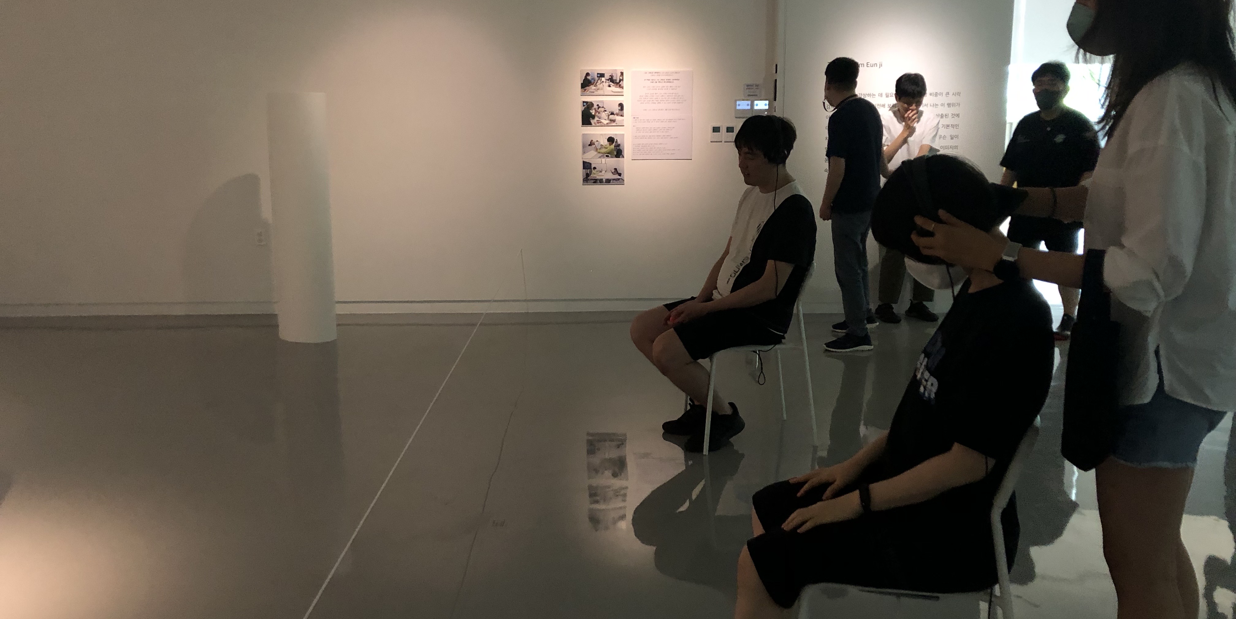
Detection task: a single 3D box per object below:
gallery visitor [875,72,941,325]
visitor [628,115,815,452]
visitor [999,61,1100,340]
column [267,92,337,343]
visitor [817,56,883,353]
[{"bbox_3d":[1.993,-0.759,6.821,0.480,1.670,0.370,-3,10,-17],"label":"gallery visitor"},{"bbox_3d":[0.445,-0.115,4.105,0.760,1.335,0.490,-2,10,-12],"label":"visitor"},{"bbox_3d":[2.725,-0.689,6.305,0.600,1.710,0.360,5,11,28],"label":"visitor"},{"bbox_3d":[-1.957,-0.562,6.186,0.365,1.500,0.365,0,10,0],"label":"column"},{"bbox_3d":[1.416,-0.658,6.098,0.380,1.720,0.500,7,12,33],"label":"visitor"}]

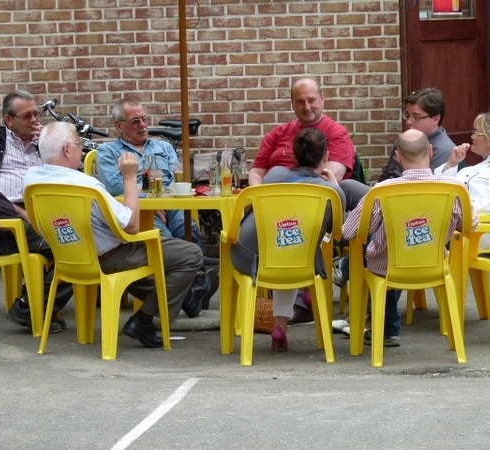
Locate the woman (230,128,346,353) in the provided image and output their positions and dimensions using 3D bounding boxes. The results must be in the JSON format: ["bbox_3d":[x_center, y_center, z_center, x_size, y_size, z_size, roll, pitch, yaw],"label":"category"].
[{"bbox_3d":[0.223,0.070,13.360,0.570,1.130,0.820,-2,5,-2],"label":"woman"}]

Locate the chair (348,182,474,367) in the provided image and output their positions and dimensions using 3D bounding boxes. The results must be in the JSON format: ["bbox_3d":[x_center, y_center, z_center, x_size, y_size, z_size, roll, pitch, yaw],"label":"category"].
[{"bbox_3d":[0.785,0.211,12.433,0.550,0.850,0.570,-2,5,-5],"label":"chair"}]

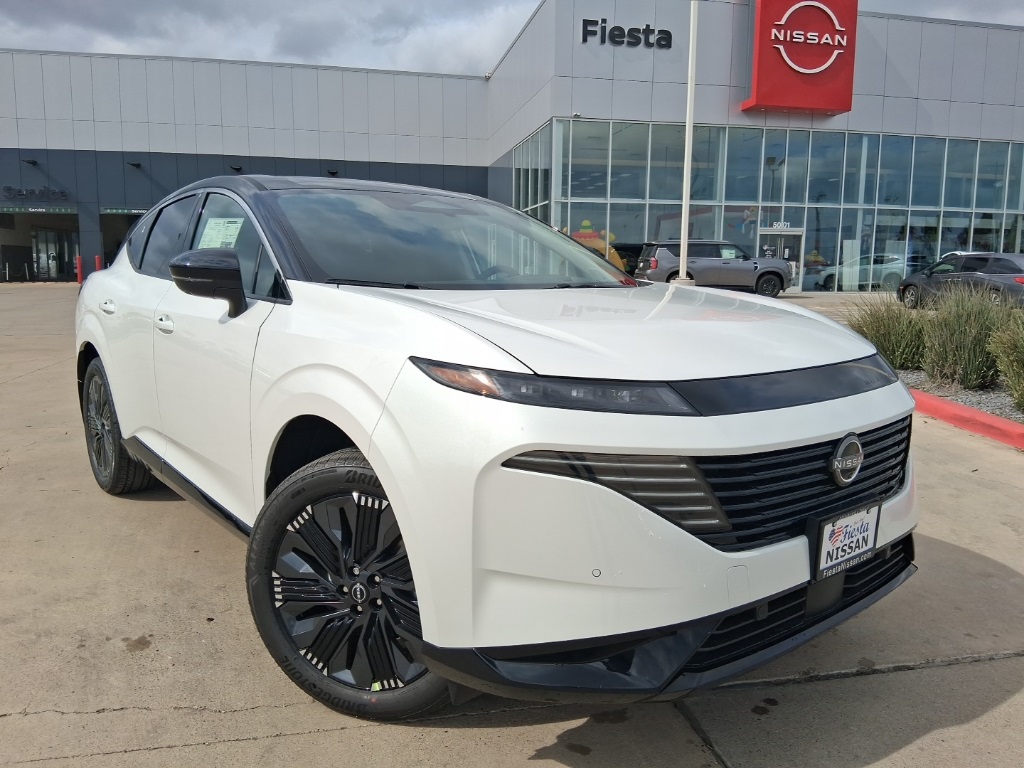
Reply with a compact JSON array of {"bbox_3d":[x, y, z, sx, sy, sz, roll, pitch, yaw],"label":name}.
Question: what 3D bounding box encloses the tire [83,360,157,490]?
[{"bbox_3d":[-2.204,0.228,4.377,0.245,0.760,0.760,-6,11,-40],"label":"tire"}]

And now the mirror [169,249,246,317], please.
[{"bbox_3d":[-1.027,-0.343,2.626,0.240,0.220,0.190,-6,11,-40],"label":"mirror"}]

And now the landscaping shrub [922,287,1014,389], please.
[{"bbox_3d":[4.808,-0.495,8.100,0.960,1.060,0.960,6,9,31],"label":"landscaping shrub"}]

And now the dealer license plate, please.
[{"bbox_3d":[0.884,0.407,2.009,0.310,0.162,0.020,-6,11,-40],"label":"dealer license plate"}]

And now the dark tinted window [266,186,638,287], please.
[{"bbox_3d":[-0.269,-0.603,3.260,1.460,0.120,0.960,-6,38,-40],"label":"dark tinted window"}]

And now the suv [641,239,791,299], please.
[{"bbox_3d":[7.000,-3.980,26.900,5.250,1.930,2.050,0,8,-7],"label":"suv"}]

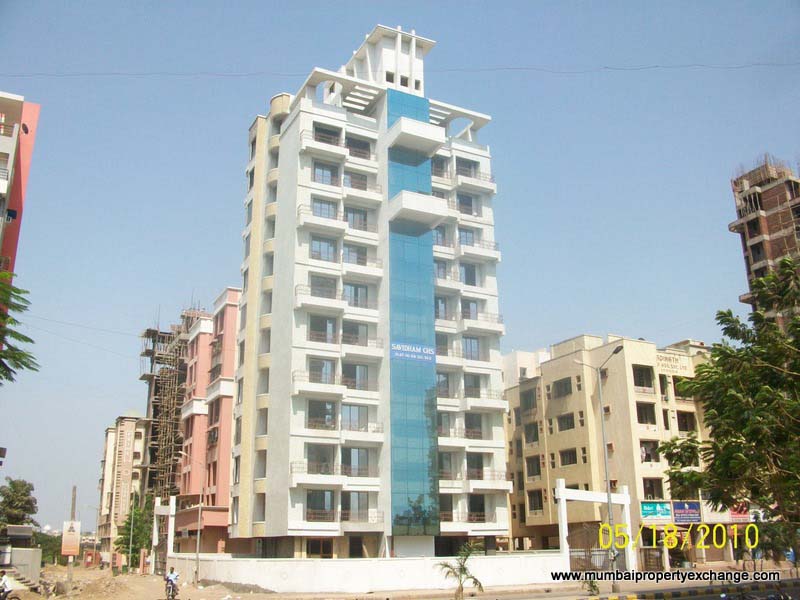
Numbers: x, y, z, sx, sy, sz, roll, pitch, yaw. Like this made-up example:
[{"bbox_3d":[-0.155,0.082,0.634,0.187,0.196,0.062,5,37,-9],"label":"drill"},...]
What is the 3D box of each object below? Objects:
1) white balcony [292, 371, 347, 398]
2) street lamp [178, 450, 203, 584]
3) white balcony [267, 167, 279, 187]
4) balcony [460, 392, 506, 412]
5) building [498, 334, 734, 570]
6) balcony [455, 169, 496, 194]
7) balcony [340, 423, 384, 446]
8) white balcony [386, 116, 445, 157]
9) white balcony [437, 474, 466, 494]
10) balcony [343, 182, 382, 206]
[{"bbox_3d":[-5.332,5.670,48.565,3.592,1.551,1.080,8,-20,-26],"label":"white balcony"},{"bbox_3d":[-14.272,14.710,50.248,1.946,8.695,0.400,8,-20,-26],"label":"street lamp"},{"bbox_3d":[-10.071,-9.977,59.621,1.169,1.169,2.136,8,-20,-26],"label":"white balcony"},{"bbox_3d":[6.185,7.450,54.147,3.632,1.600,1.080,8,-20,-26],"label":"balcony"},{"bbox_3d":[18.696,13.540,64.856,12.000,18.200,16.000,8,-20,-26],"label":"building"},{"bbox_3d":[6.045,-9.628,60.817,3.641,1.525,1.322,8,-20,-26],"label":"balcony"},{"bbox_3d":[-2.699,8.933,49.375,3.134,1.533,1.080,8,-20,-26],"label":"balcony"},{"bbox_3d":[1.259,-12.187,55.287,3.590,1.383,2.337,8,-20,-26],"label":"white balcony"},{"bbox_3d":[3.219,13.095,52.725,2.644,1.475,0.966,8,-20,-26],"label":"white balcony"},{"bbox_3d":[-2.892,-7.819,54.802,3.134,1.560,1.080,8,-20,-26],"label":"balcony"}]

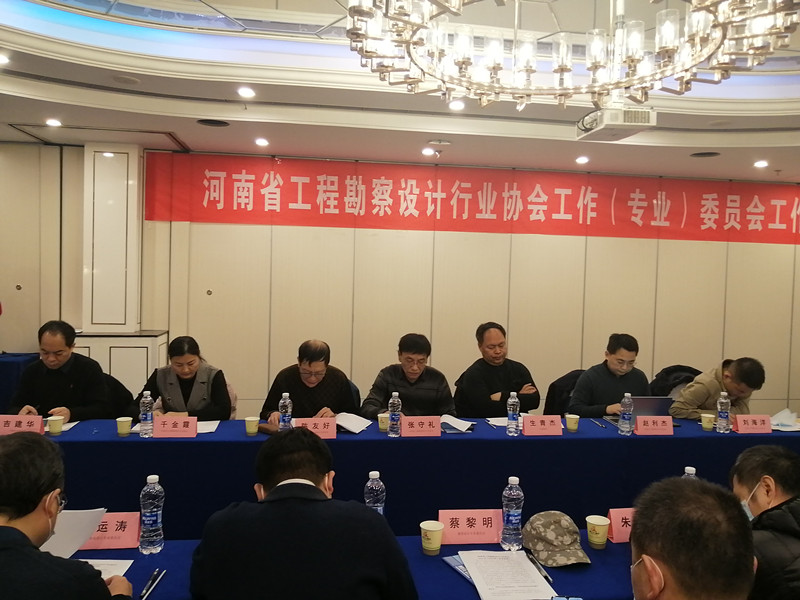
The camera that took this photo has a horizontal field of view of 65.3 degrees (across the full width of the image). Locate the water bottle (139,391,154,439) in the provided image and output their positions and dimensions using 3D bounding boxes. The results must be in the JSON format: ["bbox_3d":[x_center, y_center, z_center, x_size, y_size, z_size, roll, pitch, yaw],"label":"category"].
[{"bbox_3d":[-1.303,0.592,3.223,0.068,0.226,0.068,1,2,-8],"label":"water bottle"}]

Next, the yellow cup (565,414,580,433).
[{"bbox_3d":[0.965,0.689,3.480,0.074,0.083,0.074,2,2,0],"label":"yellow cup"}]

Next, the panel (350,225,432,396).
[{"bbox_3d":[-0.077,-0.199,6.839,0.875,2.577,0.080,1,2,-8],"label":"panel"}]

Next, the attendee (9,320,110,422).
[{"bbox_3d":[-1.950,0.760,3.550,0.580,1.280,0.760,1,2,-8],"label":"attendee"}]

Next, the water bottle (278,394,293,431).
[{"bbox_3d":[-0.584,0.587,3.187,0.066,0.222,0.066,1,2,-8],"label":"water bottle"}]

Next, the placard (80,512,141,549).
[{"bbox_3d":[-0.886,0.684,1.863,0.210,0.097,0.060,1,2,-9],"label":"placard"}]

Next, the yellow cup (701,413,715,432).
[{"bbox_3d":[1.814,0.732,3.686,0.076,0.086,0.076,2,2,0],"label":"yellow cup"}]

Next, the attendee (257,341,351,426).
[{"bbox_3d":[-0.555,0.840,3.704,0.532,1.212,0.720,1,2,-8],"label":"attendee"}]

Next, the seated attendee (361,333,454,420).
[{"bbox_3d":[0.043,0.833,3.793,0.570,1.257,0.720,1,2,-8],"label":"seated attendee"}]

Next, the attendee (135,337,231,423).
[{"bbox_3d":[-1.249,0.820,3.600,0.530,1.217,0.720,1,2,-8],"label":"attendee"}]

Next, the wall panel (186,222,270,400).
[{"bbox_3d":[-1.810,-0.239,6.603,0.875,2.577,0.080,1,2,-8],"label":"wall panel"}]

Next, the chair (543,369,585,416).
[{"bbox_3d":[1.288,0.979,4.278,0.500,0.970,0.580,1,2,-8],"label":"chair"}]

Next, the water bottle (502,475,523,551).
[{"bbox_3d":[0.349,0.653,1.912,0.066,0.222,0.066,1,2,-8],"label":"water bottle"}]

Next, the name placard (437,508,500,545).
[{"bbox_3d":[0.226,0.719,1.999,0.207,0.098,0.066,1,2,-8],"label":"name placard"}]

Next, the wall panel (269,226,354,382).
[{"bbox_3d":[-0.966,-0.103,6.873,0.898,2.845,0.080,1,2,-8],"label":"wall panel"}]

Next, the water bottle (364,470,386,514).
[{"bbox_3d":[-0.078,0.667,1.994,0.068,0.226,0.068,1,2,-8],"label":"water bottle"}]

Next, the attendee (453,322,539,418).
[{"bbox_3d":[0.618,0.812,3.888,0.567,1.328,0.740,1,2,-11],"label":"attendee"}]

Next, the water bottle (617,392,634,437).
[{"bbox_3d":[1.276,0.645,3.515,0.067,0.222,0.067,1,2,-8],"label":"water bottle"}]

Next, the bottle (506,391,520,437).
[{"bbox_3d":[0.639,0.636,3.483,0.068,0.226,0.068,1,2,-8],"label":"bottle"}]

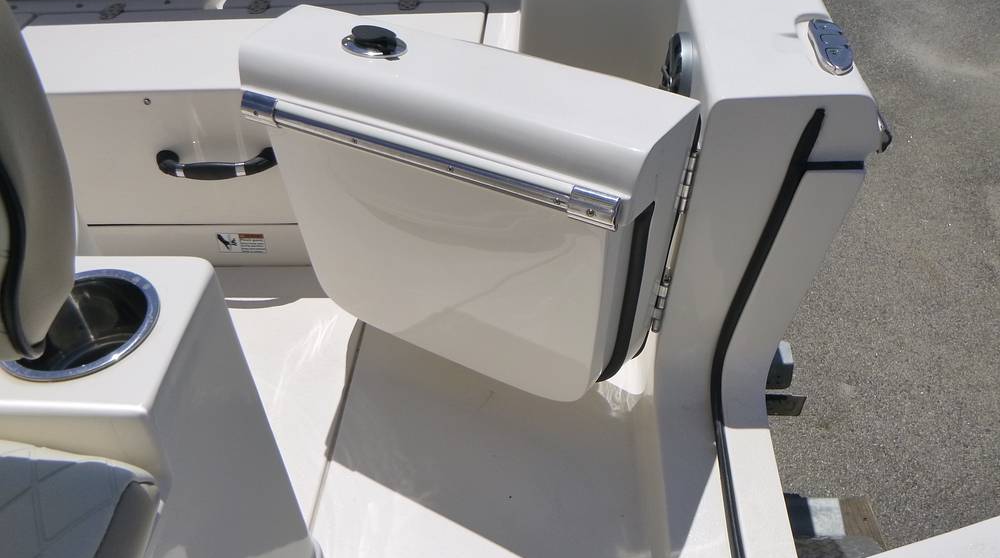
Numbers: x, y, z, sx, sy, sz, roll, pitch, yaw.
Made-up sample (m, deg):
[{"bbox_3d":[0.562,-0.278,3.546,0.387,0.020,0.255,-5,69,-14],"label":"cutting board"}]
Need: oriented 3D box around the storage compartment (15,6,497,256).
[{"bbox_3d":[-0.493,-0.292,1.881,0.910,0.435,0.326,0,42,3],"label":"storage compartment"}]

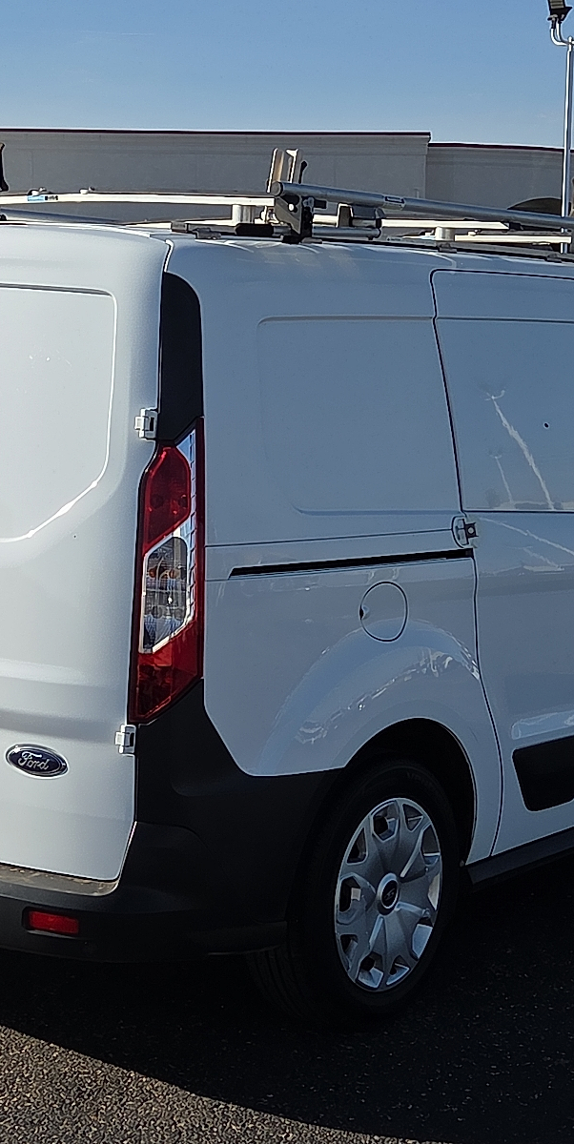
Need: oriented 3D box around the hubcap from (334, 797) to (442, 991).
[{"bbox_3d":[0.222,0.724,4.467,0.070,0.437,0.437,6,9,37],"label":"hubcap"}]

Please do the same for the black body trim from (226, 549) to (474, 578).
[{"bbox_3d":[0.147,-0.023,4.083,0.030,0.032,0.811,7,8,39],"label":"black body trim"}]

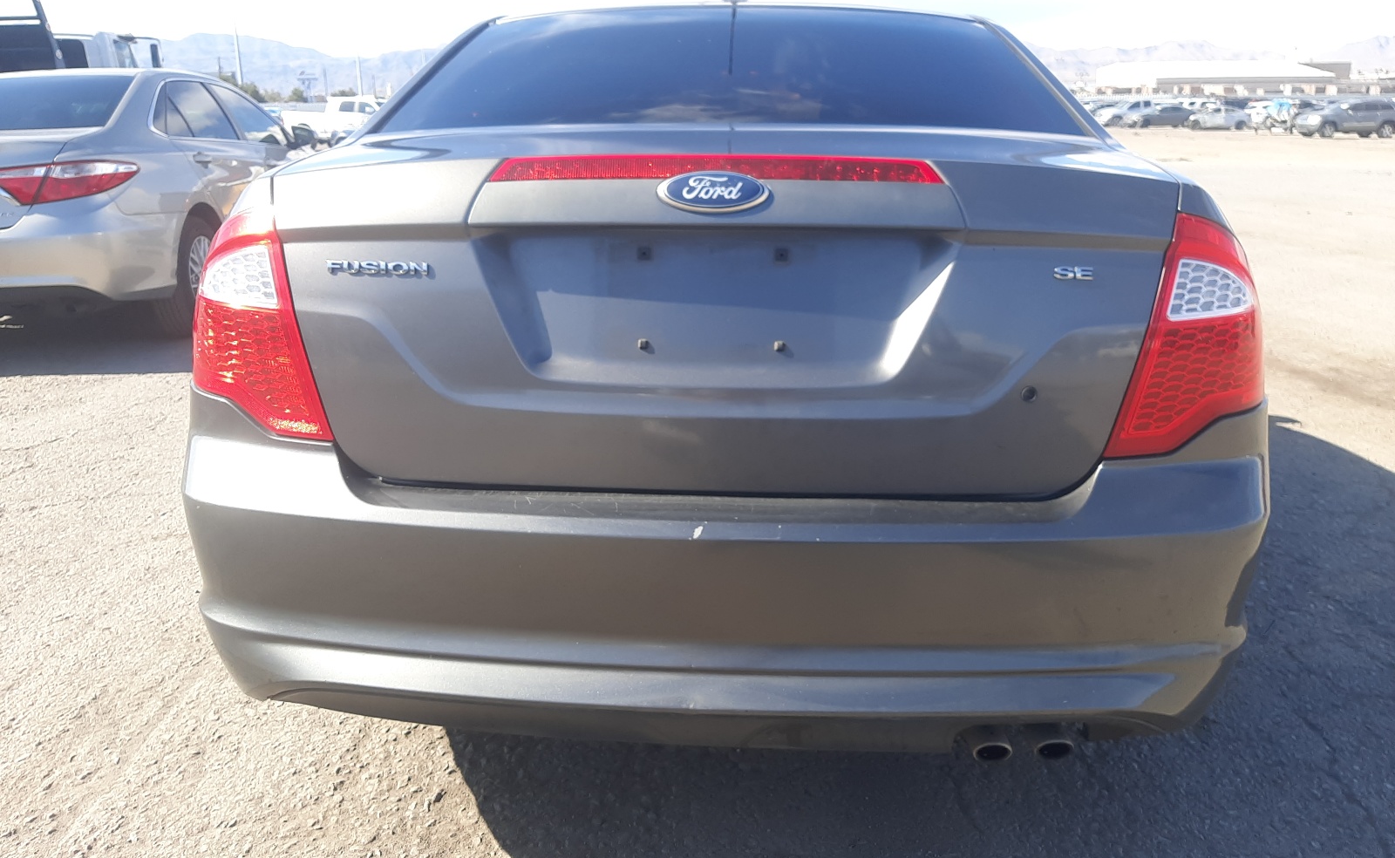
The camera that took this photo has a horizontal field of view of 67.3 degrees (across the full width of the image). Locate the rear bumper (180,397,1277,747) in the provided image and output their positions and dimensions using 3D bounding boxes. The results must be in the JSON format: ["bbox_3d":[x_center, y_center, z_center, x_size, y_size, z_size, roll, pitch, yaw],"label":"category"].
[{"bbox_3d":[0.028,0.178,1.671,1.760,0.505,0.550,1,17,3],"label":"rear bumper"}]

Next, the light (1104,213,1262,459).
[{"bbox_3d":[0.715,-0.149,1.500,0.315,0.315,0.280,1,17,3],"label":"light"}]

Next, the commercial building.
[{"bbox_3d":[92.599,-59.060,184.454,36.647,9.000,20.000,13,21,37],"label":"commercial building"}]

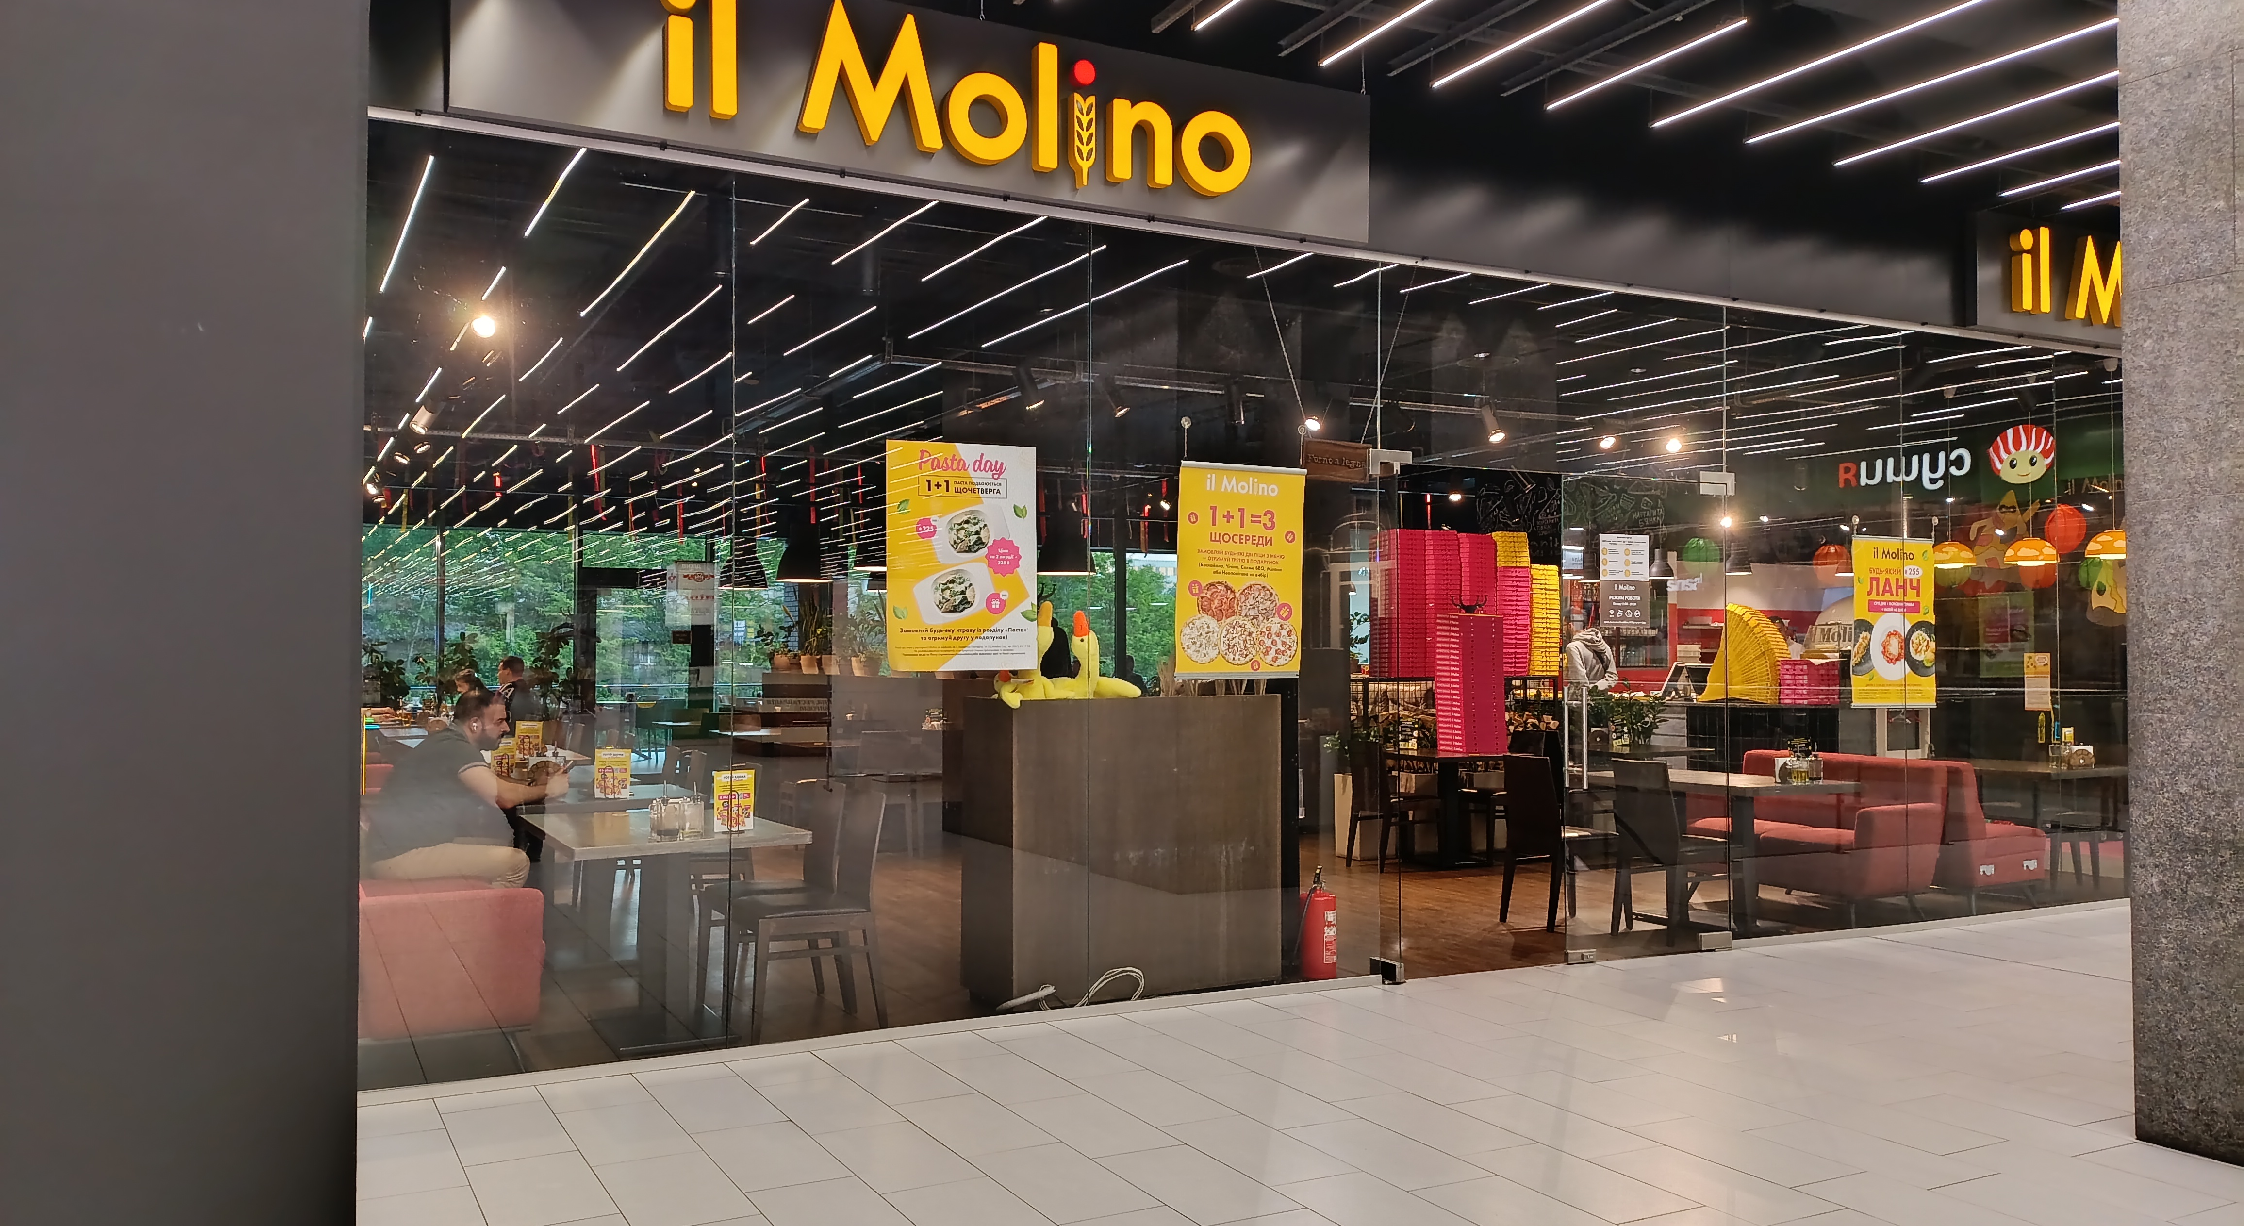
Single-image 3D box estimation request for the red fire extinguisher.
[{"bbox_3d":[0.843,1.326,6.912,0.160,0.490,0.160,0,-2,0],"label":"red fire extinguisher"}]

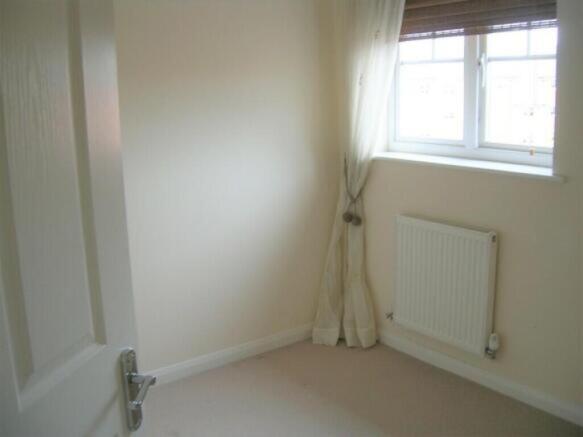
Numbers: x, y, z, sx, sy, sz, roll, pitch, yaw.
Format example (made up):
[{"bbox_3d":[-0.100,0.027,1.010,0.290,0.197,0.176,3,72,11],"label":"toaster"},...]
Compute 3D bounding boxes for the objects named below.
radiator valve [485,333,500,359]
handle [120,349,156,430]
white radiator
[{"bbox_3d":[0.965,0.606,2.799,0.045,0.110,0.055,-10,14,-36],"label":"radiator valve"},{"bbox_3d":[-0.263,0.305,0.988,0.057,0.148,0.103,2,12,14],"label":"handle"},{"bbox_3d":[0.767,0.322,2.994,0.068,0.600,0.590,-10,14,-36],"label":"white radiator"}]

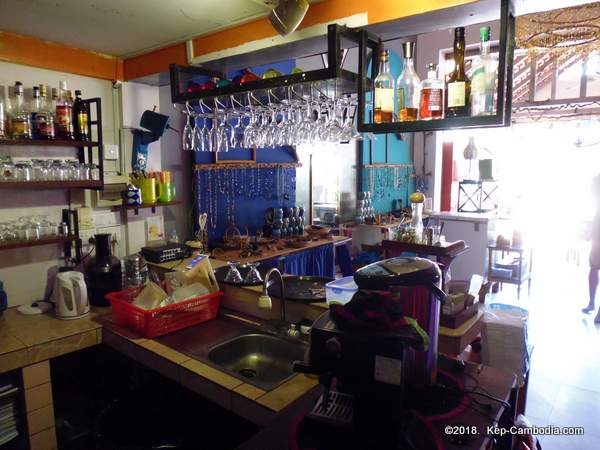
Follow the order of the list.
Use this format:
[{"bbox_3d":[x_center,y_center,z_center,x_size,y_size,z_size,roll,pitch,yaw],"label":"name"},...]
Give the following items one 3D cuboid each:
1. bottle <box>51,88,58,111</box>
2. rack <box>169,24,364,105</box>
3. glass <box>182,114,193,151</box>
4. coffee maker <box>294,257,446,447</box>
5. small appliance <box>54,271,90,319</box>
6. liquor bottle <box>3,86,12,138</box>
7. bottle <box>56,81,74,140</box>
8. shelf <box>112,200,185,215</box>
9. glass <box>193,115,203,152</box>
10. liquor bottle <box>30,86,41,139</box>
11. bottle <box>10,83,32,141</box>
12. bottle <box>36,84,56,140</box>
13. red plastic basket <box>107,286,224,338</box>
[{"bbox_3d":[-1.318,-0.593,2.251,0.075,0.275,0.075,-3,8,-25],"label":"bottle"},{"bbox_3d":[-0.182,-0.713,1.990,1.040,0.200,0.285,6,9,37],"label":"rack"},{"bbox_3d":[-0.601,-0.504,2.242,0.062,0.200,0.062,6,9,37],"label":"glass"},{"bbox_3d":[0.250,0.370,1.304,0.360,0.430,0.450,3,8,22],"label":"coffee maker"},{"bbox_3d":[-1.155,0.341,2.109,0.190,0.230,0.155,4,8,23],"label":"small appliance"},{"bbox_3d":[-1.452,-0.553,2.071,0.072,0.259,0.072,6,10,38],"label":"liquor bottle"},{"bbox_3d":[-1.235,-0.598,2.193,0.082,0.300,0.080,-1,8,-17],"label":"bottle"},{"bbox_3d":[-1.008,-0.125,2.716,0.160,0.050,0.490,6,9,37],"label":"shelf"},{"bbox_3d":[-0.558,-0.499,2.274,0.054,0.203,0.054,6,10,38],"label":"glass"},{"bbox_3d":[-1.369,-0.579,2.173,0.068,0.270,0.068,6,10,38],"label":"liquor bottle"},{"bbox_3d":[-1.362,-0.555,2.034,0.088,0.272,0.082,-2,8,-22],"label":"bottle"},{"bbox_3d":[-1.315,-0.580,2.160,0.078,0.278,0.080,6,10,38],"label":"bottle"},{"bbox_3d":[-0.659,0.398,2.053,0.340,0.136,0.406,7,10,42],"label":"red plastic basket"}]

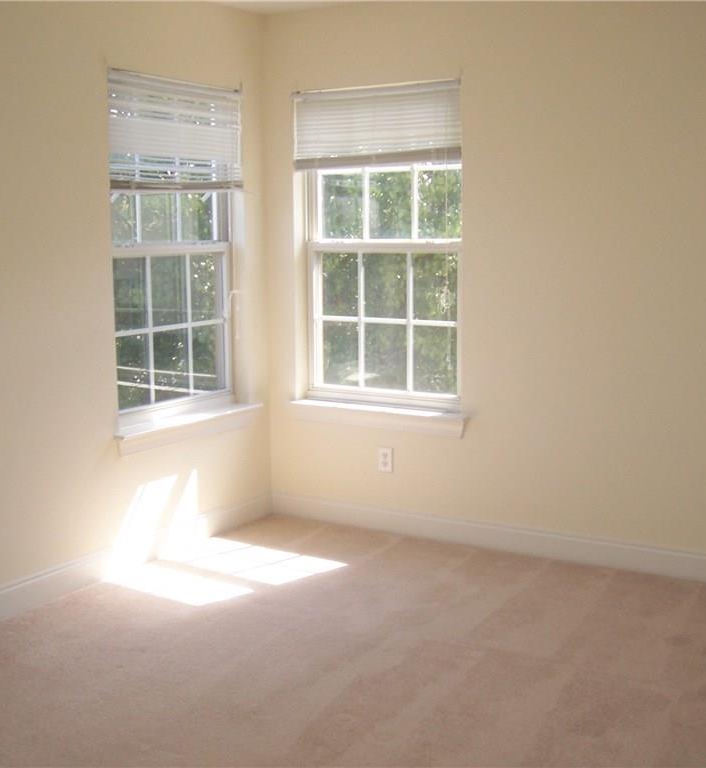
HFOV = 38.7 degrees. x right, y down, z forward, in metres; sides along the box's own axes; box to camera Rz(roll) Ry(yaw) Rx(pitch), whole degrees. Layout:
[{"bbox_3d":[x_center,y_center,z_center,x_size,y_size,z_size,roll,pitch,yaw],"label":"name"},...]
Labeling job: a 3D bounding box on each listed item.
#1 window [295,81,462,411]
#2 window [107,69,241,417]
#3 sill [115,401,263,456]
[{"bbox_3d":[0.123,-0.620,4.612,0.870,1.450,0.115,5,10,31],"label":"window"},{"bbox_3d":[-0.786,-0.582,4.388,0.115,1.450,0.850,5,10,31],"label":"window"},{"bbox_3d":[-0.732,0.191,4.503,0.125,0.113,0.985,5,10,31],"label":"sill"}]

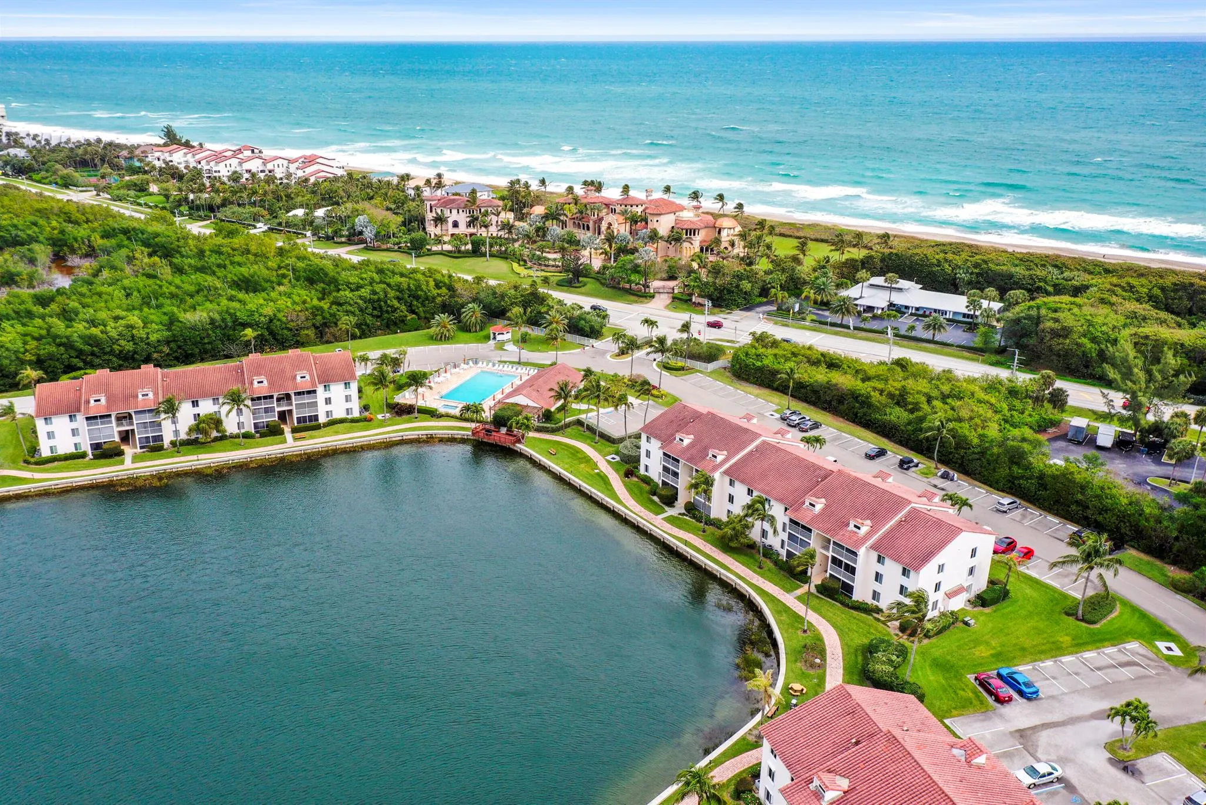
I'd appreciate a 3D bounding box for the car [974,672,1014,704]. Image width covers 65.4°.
[{"bbox_3d":[44.907,32.460,107.594,1.780,1.420,4.550,-6,22,-16],"label":"car"}]

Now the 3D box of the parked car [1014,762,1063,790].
[{"bbox_3d":[44.089,37.424,94.847,4.750,1.420,1.800,-6,22,-15],"label":"parked car"}]

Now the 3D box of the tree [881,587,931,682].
[{"bbox_3d":[32.620,26.005,102.753,5.343,11.963,4.809,0,21,0],"label":"tree"}]

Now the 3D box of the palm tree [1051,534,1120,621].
[{"bbox_3d":[60.592,22.436,118.897,8.100,11.900,7.800,0,21,0],"label":"palm tree"}]

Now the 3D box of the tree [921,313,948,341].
[{"bbox_3d":[77.842,-17.305,220.477,6.163,7.244,6.163,0,21,0],"label":"tree"}]

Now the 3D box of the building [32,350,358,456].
[{"bbox_3d":[-76.020,-1.683,180.006,55.300,12.500,17.600,-8,23,-20],"label":"building"}]

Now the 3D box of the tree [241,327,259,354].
[{"bbox_3d":[-80.360,-13.540,214.410,4.100,6.740,4.100,0,21,0],"label":"tree"}]

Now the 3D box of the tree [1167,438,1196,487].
[{"bbox_3d":[90.098,10.270,146.776,4.806,9.340,4.806,0,21,0],"label":"tree"}]

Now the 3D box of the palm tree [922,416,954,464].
[{"bbox_3d":[55.404,6.674,156.238,5.276,9.175,5.012,0,21,0],"label":"palm tree"}]

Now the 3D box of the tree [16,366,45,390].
[{"bbox_3d":[-112.600,-2.970,185.520,5.600,7.990,5.400,0,21,0],"label":"tree"}]

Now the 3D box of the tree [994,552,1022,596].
[{"bbox_3d":[53.304,23.100,123.943,4.000,7.000,4.000,0,21,0],"label":"tree"}]

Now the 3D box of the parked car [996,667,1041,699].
[{"bbox_3d":[46.232,31.013,104.365,1.900,1.460,5.000,-7,22,-17],"label":"parked car"}]

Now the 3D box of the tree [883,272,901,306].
[{"bbox_3d":[74.290,-28.190,242.580,3.800,10.420,3.800,0,21,0],"label":"tree"}]

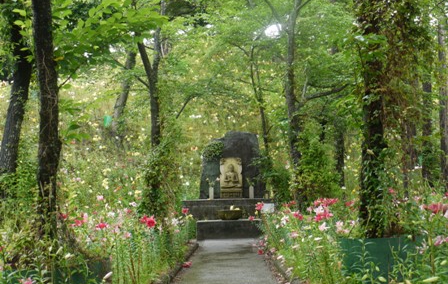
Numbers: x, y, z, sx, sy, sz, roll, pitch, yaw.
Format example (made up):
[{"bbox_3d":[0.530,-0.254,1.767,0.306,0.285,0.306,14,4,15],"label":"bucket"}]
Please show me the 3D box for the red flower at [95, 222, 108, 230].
[{"bbox_3d":[-1.543,1.065,7.500,0.170,0.100,0.160,-1,-2,-11],"label":"red flower"}]

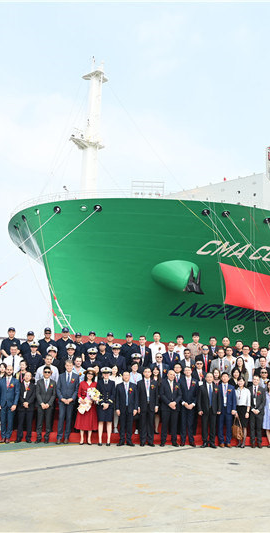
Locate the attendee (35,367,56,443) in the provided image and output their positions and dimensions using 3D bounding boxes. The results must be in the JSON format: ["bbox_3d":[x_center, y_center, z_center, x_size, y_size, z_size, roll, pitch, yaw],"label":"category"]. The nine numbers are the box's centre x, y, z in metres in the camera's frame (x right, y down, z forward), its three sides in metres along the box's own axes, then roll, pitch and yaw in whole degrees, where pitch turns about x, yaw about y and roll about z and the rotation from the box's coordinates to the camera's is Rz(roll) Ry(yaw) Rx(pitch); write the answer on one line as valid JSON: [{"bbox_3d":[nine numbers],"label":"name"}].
[{"bbox_3d":[-2.071,3.157,12.226,0.480,1.680,0.340,4,-12,-8],"label":"attendee"}]

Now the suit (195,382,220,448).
[{"bbox_3d":[1.803,3.515,12.774,0.540,1.534,0.360,2,-11,3],"label":"suit"}]

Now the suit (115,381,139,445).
[{"bbox_3d":[-0.174,3.375,12.410,0.510,1.392,0.320,3,-12,-3],"label":"suit"}]

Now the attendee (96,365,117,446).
[{"bbox_3d":[-0.686,3.257,12.520,0.450,1.767,0.360,3,-11,-4],"label":"attendee"}]

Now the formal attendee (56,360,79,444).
[{"bbox_3d":[-1.580,3.116,12.301,0.520,1.862,0.360,3,-12,-7],"label":"formal attendee"}]

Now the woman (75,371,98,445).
[{"bbox_3d":[-1.062,3.186,12.198,0.540,1.690,0.420,3,-12,-5],"label":"woman"}]

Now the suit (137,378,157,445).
[{"bbox_3d":[0.303,3.425,12.642,0.520,1.555,0.360,2,-11,-1],"label":"suit"}]

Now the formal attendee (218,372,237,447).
[{"bbox_3d":[2.171,3.416,12.772,0.470,1.720,0.330,-1,-12,15],"label":"formal attendee"}]

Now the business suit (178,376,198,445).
[{"bbox_3d":[1.228,3.326,12.359,0.480,1.480,0.290,1,-12,3],"label":"business suit"}]

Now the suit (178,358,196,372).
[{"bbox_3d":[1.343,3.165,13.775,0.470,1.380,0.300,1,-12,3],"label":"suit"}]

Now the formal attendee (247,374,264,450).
[{"bbox_3d":[2.958,3.522,13.010,0.460,1.691,0.360,1,-11,5],"label":"formal attendee"}]

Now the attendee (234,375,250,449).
[{"bbox_3d":[2.558,3.490,12.781,0.430,1.601,0.340,-1,-12,16],"label":"attendee"}]

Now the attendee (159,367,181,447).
[{"bbox_3d":[0.827,3.278,12.420,0.510,1.727,0.340,2,-11,0],"label":"attendee"}]

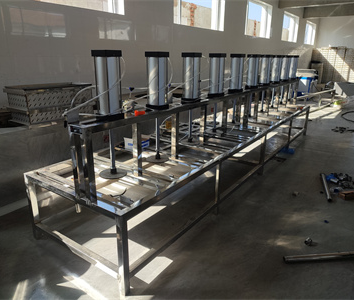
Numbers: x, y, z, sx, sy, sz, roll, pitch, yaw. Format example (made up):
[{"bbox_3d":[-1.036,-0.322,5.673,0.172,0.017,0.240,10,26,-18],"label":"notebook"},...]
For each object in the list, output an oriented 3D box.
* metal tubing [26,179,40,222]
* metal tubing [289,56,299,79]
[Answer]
[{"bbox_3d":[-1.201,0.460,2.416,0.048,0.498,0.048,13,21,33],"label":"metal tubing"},{"bbox_3d":[2.272,-1.609,5.670,0.135,0.415,0.135,13,21,33],"label":"metal tubing"}]

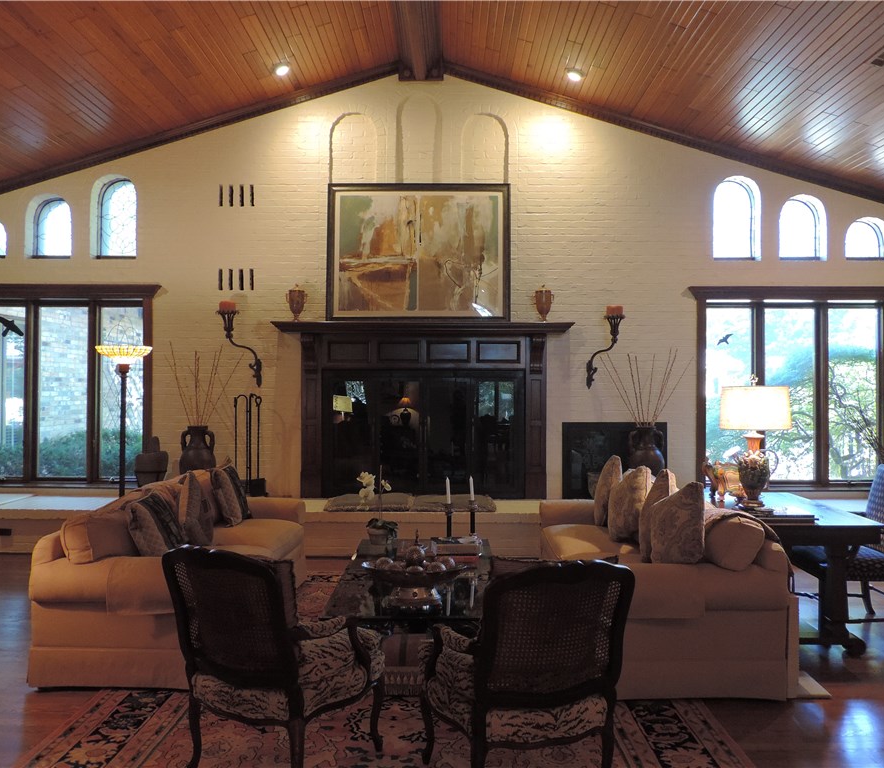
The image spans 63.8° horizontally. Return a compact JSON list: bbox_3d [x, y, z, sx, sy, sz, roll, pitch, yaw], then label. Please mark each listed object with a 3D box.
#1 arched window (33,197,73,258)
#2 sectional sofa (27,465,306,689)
[{"bbox_3d":[-3.969,-1.614,7.300,0.450,0.630,0.080,0,-1,1],"label":"arched window"},{"bbox_3d":[-1.554,1.070,4.544,0.933,0.860,2.119,0,0,1],"label":"sectional sofa"}]

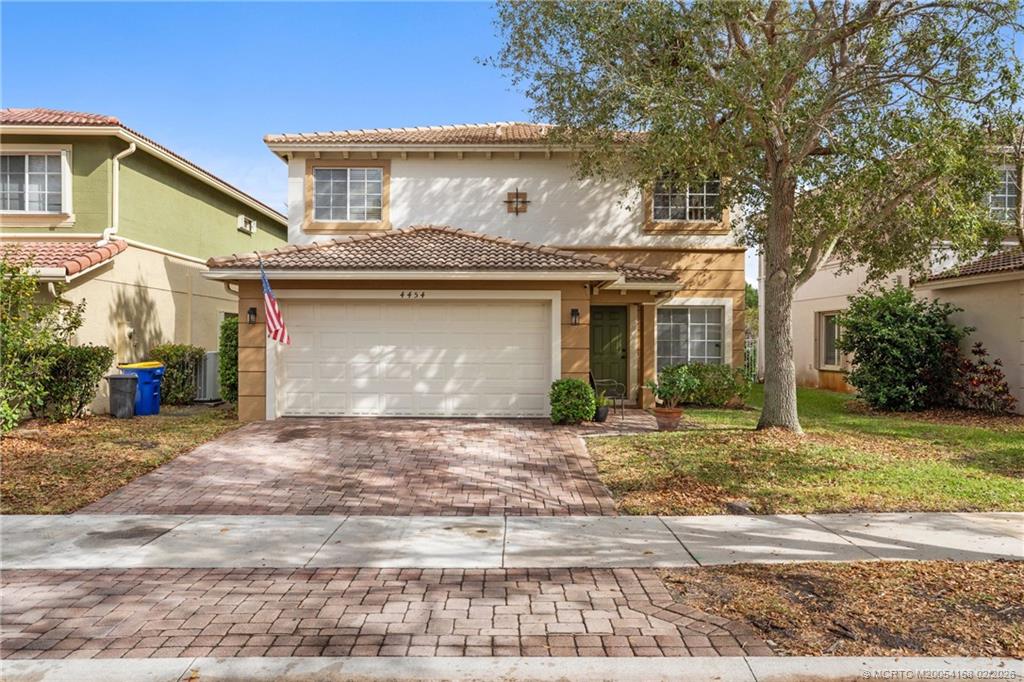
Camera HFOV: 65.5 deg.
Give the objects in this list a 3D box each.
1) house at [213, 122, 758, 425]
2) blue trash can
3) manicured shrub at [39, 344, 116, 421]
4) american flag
[{"bbox_3d":[0.150,-2.330,20.300,10.600,7.400,13.500,0,0,0],"label":"house"},{"bbox_3d":[-7.120,0.930,15.300,0.740,1.030,0.660,0,0,0],"label":"blue trash can"},{"bbox_3d":[-7.800,0.730,14.200,1.270,1.330,1.200,0,0,0],"label":"manicured shrub"},{"bbox_3d":[-3.980,-0.680,13.350,0.460,1.460,0.550,0,0,0],"label":"american flag"}]

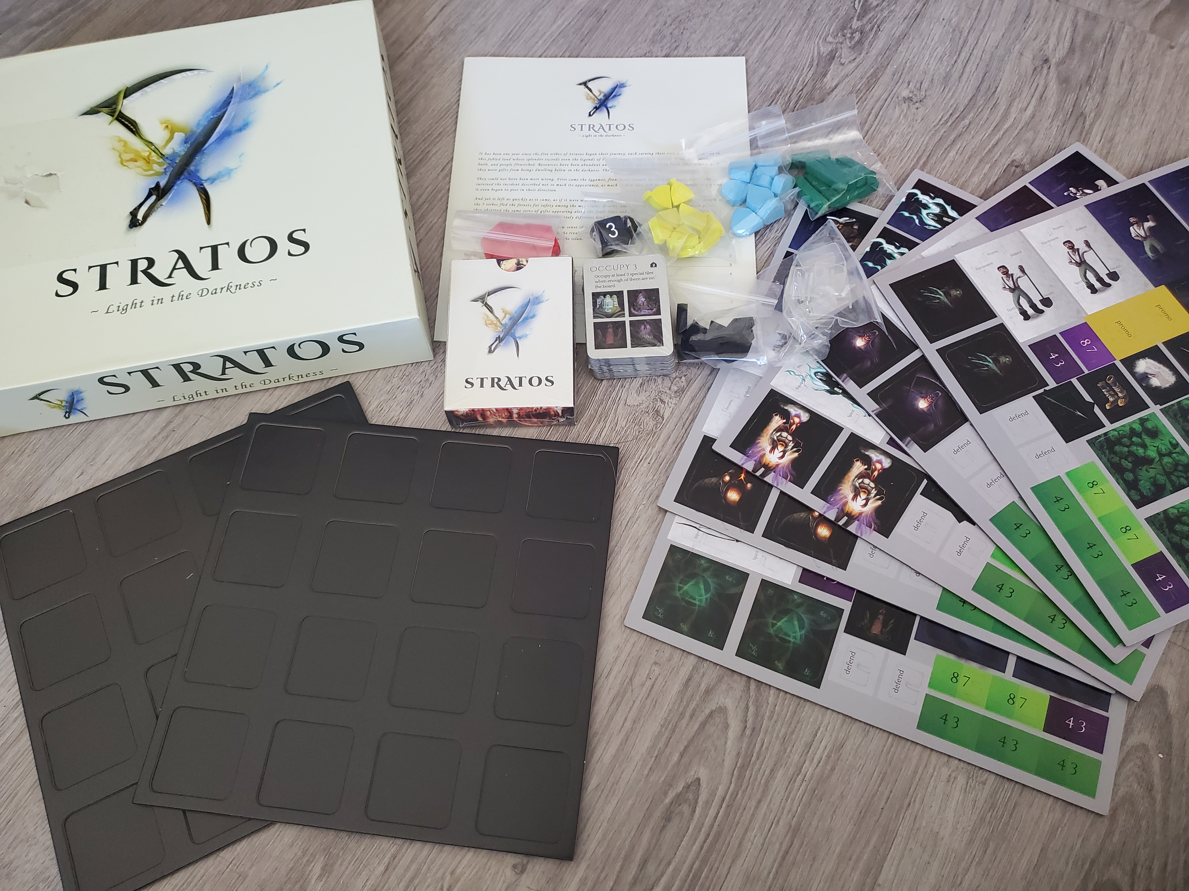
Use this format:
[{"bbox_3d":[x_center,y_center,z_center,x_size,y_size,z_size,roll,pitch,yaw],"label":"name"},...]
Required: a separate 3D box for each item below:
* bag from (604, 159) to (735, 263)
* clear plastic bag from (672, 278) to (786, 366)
[{"bbox_3d":[0.043,-0.143,0.522,0.057,0.016,0.084,-11,66,-3],"label":"bag"},{"bbox_3d":[0.075,-0.070,0.489,0.066,0.019,0.055,-1,66,1],"label":"clear plastic bag"}]

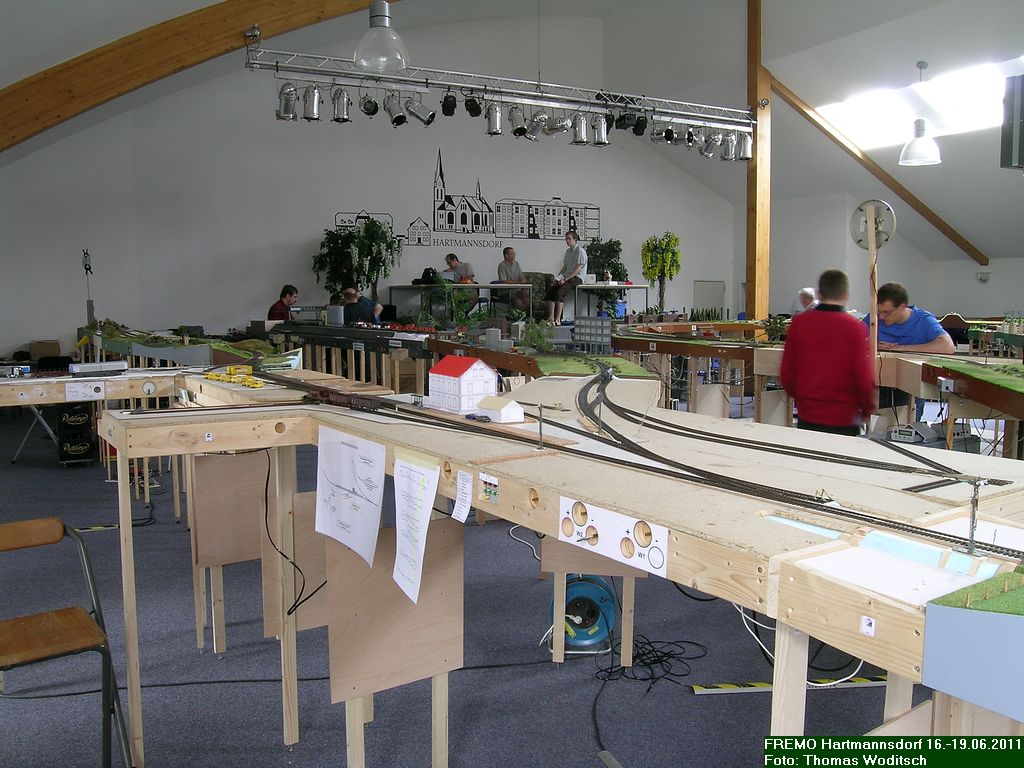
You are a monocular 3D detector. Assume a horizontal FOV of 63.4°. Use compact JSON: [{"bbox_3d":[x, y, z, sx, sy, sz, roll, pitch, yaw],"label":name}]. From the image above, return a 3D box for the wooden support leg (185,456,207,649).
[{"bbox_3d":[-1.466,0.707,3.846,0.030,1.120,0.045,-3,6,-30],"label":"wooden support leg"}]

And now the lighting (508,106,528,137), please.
[{"bbox_3d":[0.086,-3.476,10.969,0.200,0.395,0.200,-3,-19,-30],"label":"lighting"}]

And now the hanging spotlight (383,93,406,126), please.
[{"bbox_3d":[-1.547,-3.639,11.000,0.230,0.420,0.230,-6,-26,-45],"label":"hanging spotlight"}]

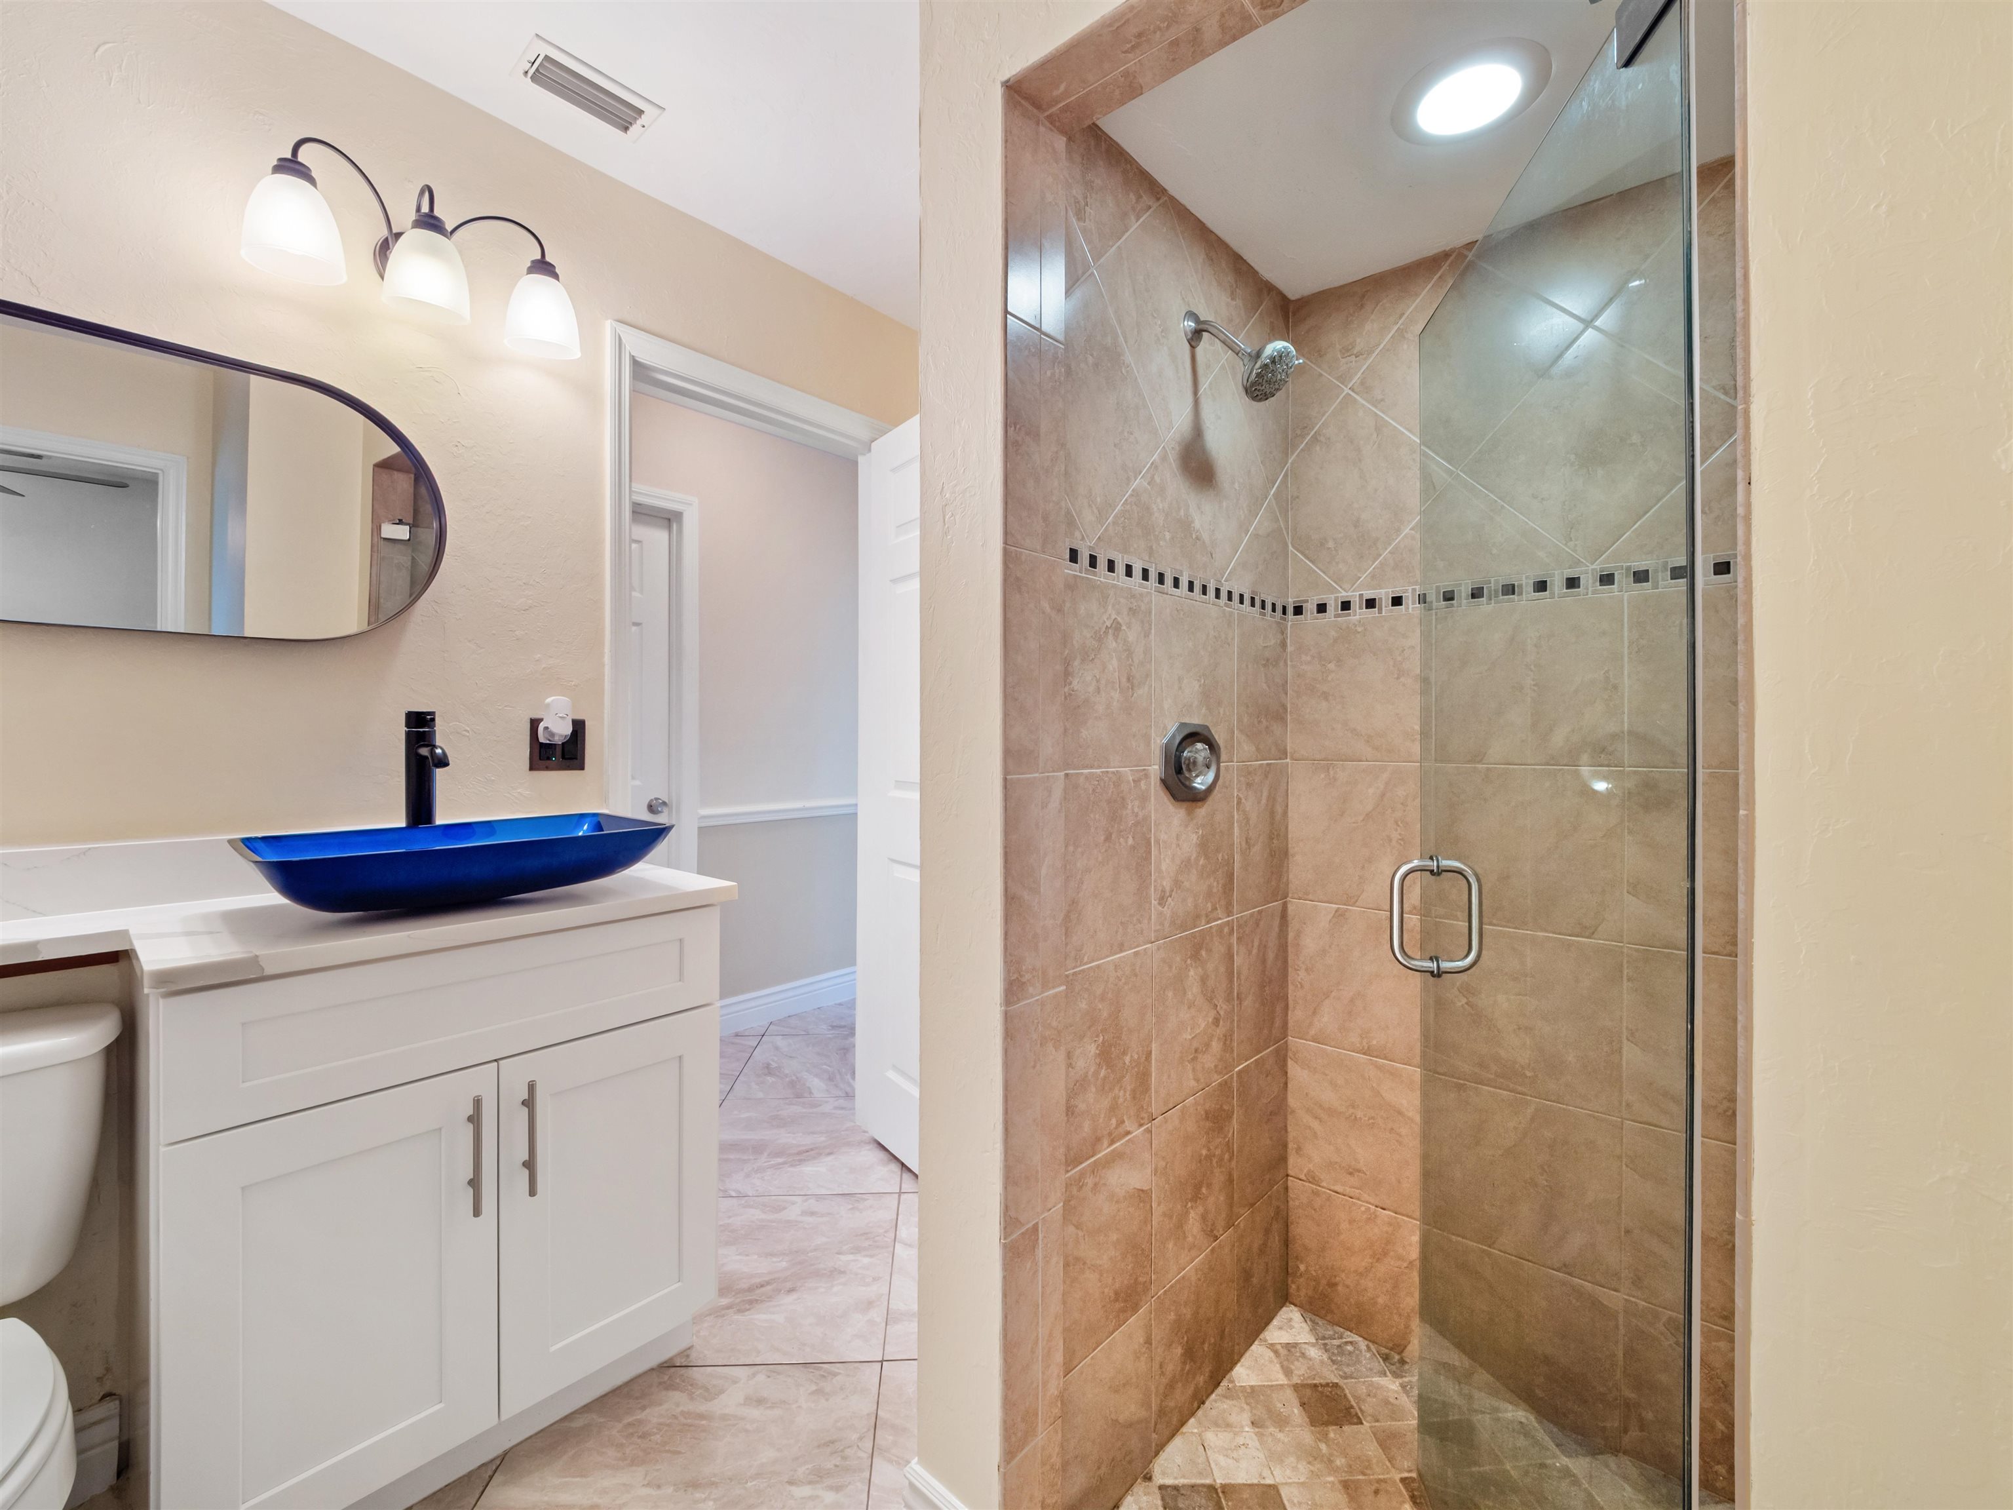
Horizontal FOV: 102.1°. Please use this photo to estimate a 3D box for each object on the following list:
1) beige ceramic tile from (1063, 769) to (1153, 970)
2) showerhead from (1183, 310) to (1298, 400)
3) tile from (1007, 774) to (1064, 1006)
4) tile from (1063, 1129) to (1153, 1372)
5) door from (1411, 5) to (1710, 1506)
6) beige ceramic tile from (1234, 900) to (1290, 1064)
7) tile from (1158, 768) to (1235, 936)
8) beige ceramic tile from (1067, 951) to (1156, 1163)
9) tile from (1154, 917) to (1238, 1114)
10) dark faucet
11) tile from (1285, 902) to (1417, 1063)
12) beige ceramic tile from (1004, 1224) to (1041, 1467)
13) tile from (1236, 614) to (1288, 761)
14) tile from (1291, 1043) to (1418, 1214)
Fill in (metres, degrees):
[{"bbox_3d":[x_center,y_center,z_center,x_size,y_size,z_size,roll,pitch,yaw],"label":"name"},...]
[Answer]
[{"bbox_3d":[0.156,0.174,1.300,0.010,0.301,0.275,0,0,42],"label":"beige ceramic tile"},{"bbox_3d":[0.413,-0.703,1.424,0.205,0.205,0.110,1,1,43],"label":"showerhead"},{"bbox_3d":[0.038,0.180,1.114,0.010,0.302,0.123,1,1,42],"label":"tile"},{"bbox_3d":[0.153,0.787,1.304,0.011,0.303,0.278,1,1,43],"label":"tile"},{"bbox_3d":[0.604,0.238,0.979,0.012,1.831,0.685,0,0,11],"label":"door"},{"bbox_3d":[0.540,0.479,1.723,0.010,0.301,0.254,0,0,42],"label":"beige ceramic tile"},{"bbox_3d":[0.351,0.173,1.509,0.010,0.302,0.298,1,1,42],"label":"tile"},{"bbox_3d":[0.152,0.480,1.294,0.010,0.302,0.286,1,1,42],"label":"beige ceramic tile"},{"bbox_3d":[0.351,0.478,1.512,0.010,0.302,0.298,1,1,42],"label":"tile"},{"bbox_3d":[-1.056,0.079,1.488,0.152,0.320,0.047,1,1,42],"label":"dark faucet"},{"bbox_3d":[0.741,0.479,1.719,0.293,0.301,0.010,0,0,42],"label":"tile"},{"bbox_3d":[0.018,0.791,1.101,0.011,0.303,0.072,1,1,43],"label":"beige ceramic tile"},{"bbox_3d":[0.535,-0.136,1.710,0.011,0.303,0.242,1,1,43],"label":"tile"},{"bbox_3d":[0.740,0.781,1.716,0.291,0.302,0.010,1,1,42],"label":"tile"}]

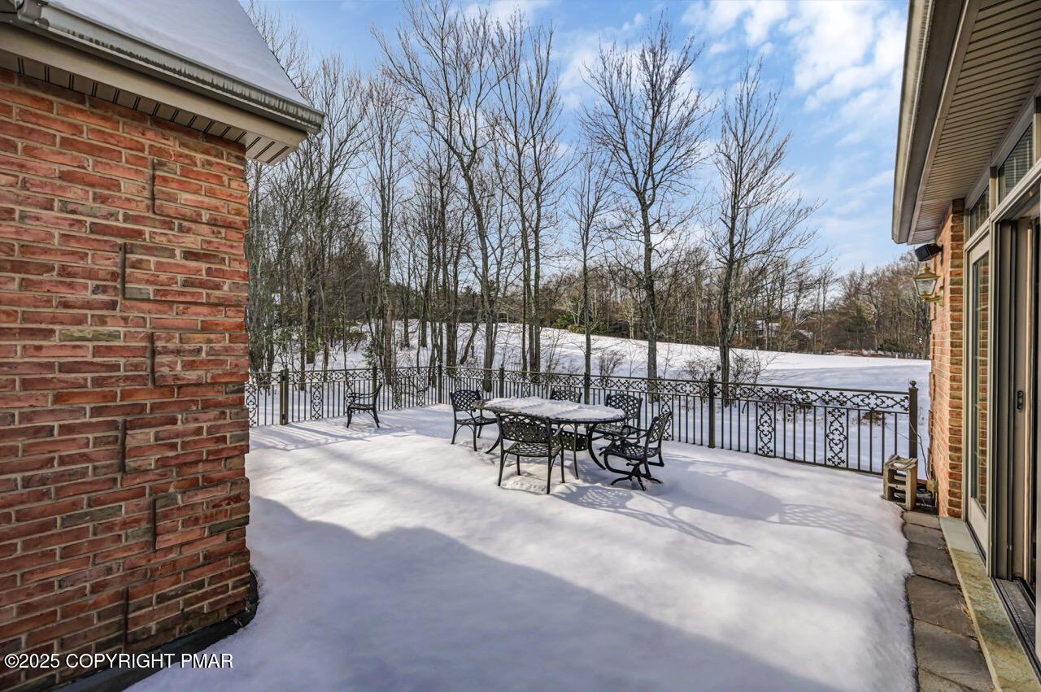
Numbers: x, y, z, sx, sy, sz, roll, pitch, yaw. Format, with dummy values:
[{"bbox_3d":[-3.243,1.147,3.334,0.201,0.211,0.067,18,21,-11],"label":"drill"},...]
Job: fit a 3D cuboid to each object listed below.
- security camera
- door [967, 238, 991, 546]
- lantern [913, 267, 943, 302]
[{"bbox_3d":[3.982,-0.910,3.950,0.180,0.115,0.160,-28,-18,38],"label":"security camera"},{"bbox_3d":[3.537,0.355,3.079,0.070,2.293,0.930,0,1,42],"label":"door"},{"bbox_3d":[3.936,-0.587,3.897,0.200,0.385,0.180,0,1,42],"label":"lantern"}]

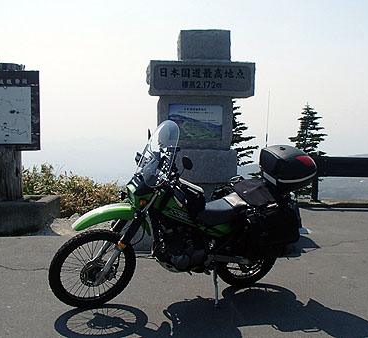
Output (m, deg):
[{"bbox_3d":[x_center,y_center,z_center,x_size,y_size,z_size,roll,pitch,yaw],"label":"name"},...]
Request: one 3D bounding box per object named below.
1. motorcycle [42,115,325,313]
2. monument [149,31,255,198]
[{"bbox_3d":[0.034,0.377,3.649,2.180,1.470,0.860,-1,10,-22],"label":"motorcycle"},{"bbox_3d":[0.231,-0.613,7.134,1.620,3.030,0.680,0,3,-7],"label":"monument"}]

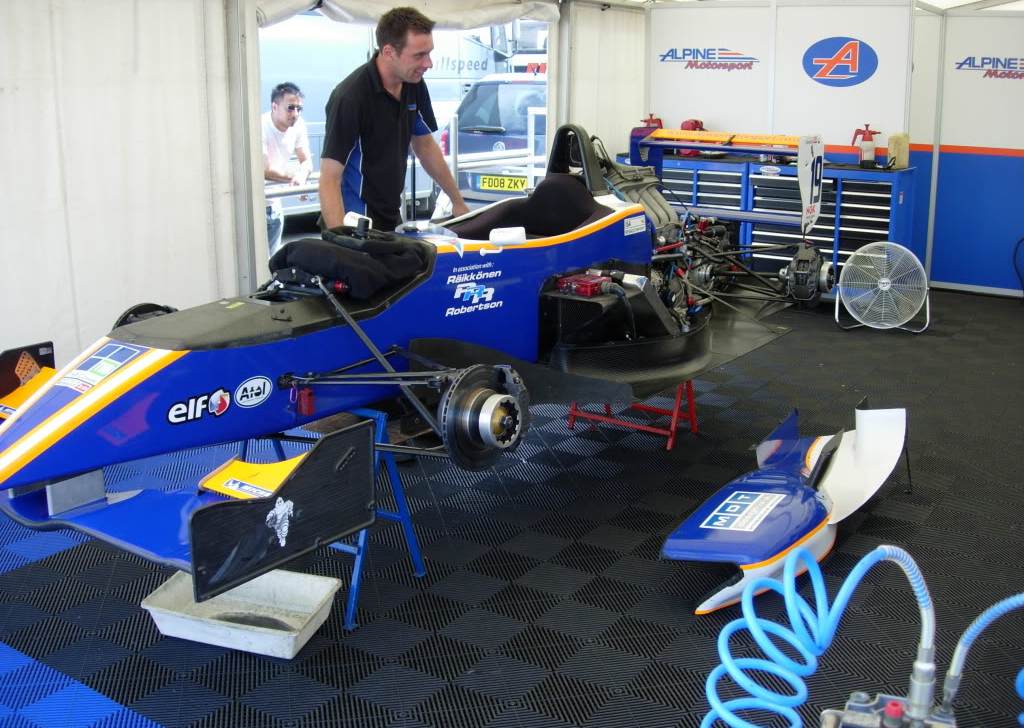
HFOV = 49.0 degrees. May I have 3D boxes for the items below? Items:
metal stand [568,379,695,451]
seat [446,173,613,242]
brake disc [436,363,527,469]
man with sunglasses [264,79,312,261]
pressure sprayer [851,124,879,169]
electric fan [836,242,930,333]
[{"bbox_3d":[0.540,0.128,5.011,0.540,0.360,0.310,9,17,32],"label":"metal stand"},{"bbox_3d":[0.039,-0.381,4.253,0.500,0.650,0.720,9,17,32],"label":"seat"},{"bbox_3d":[-0.060,0.140,2.886,0.145,0.280,0.295,10,17,34],"label":"brake disc"},{"bbox_3d":[-1.331,-0.803,6.283,0.500,1.550,0.520,-12,19,-41],"label":"man with sunglasses"},{"bbox_3d":[2.343,-1.439,7.430,0.200,0.285,0.110,6,15,21],"label":"pressure sprayer"},{"bbox_3d":[2.346,-0.498,7.130,0.585,0.565,0.220,3,14,11],"label":"electric fan"}]

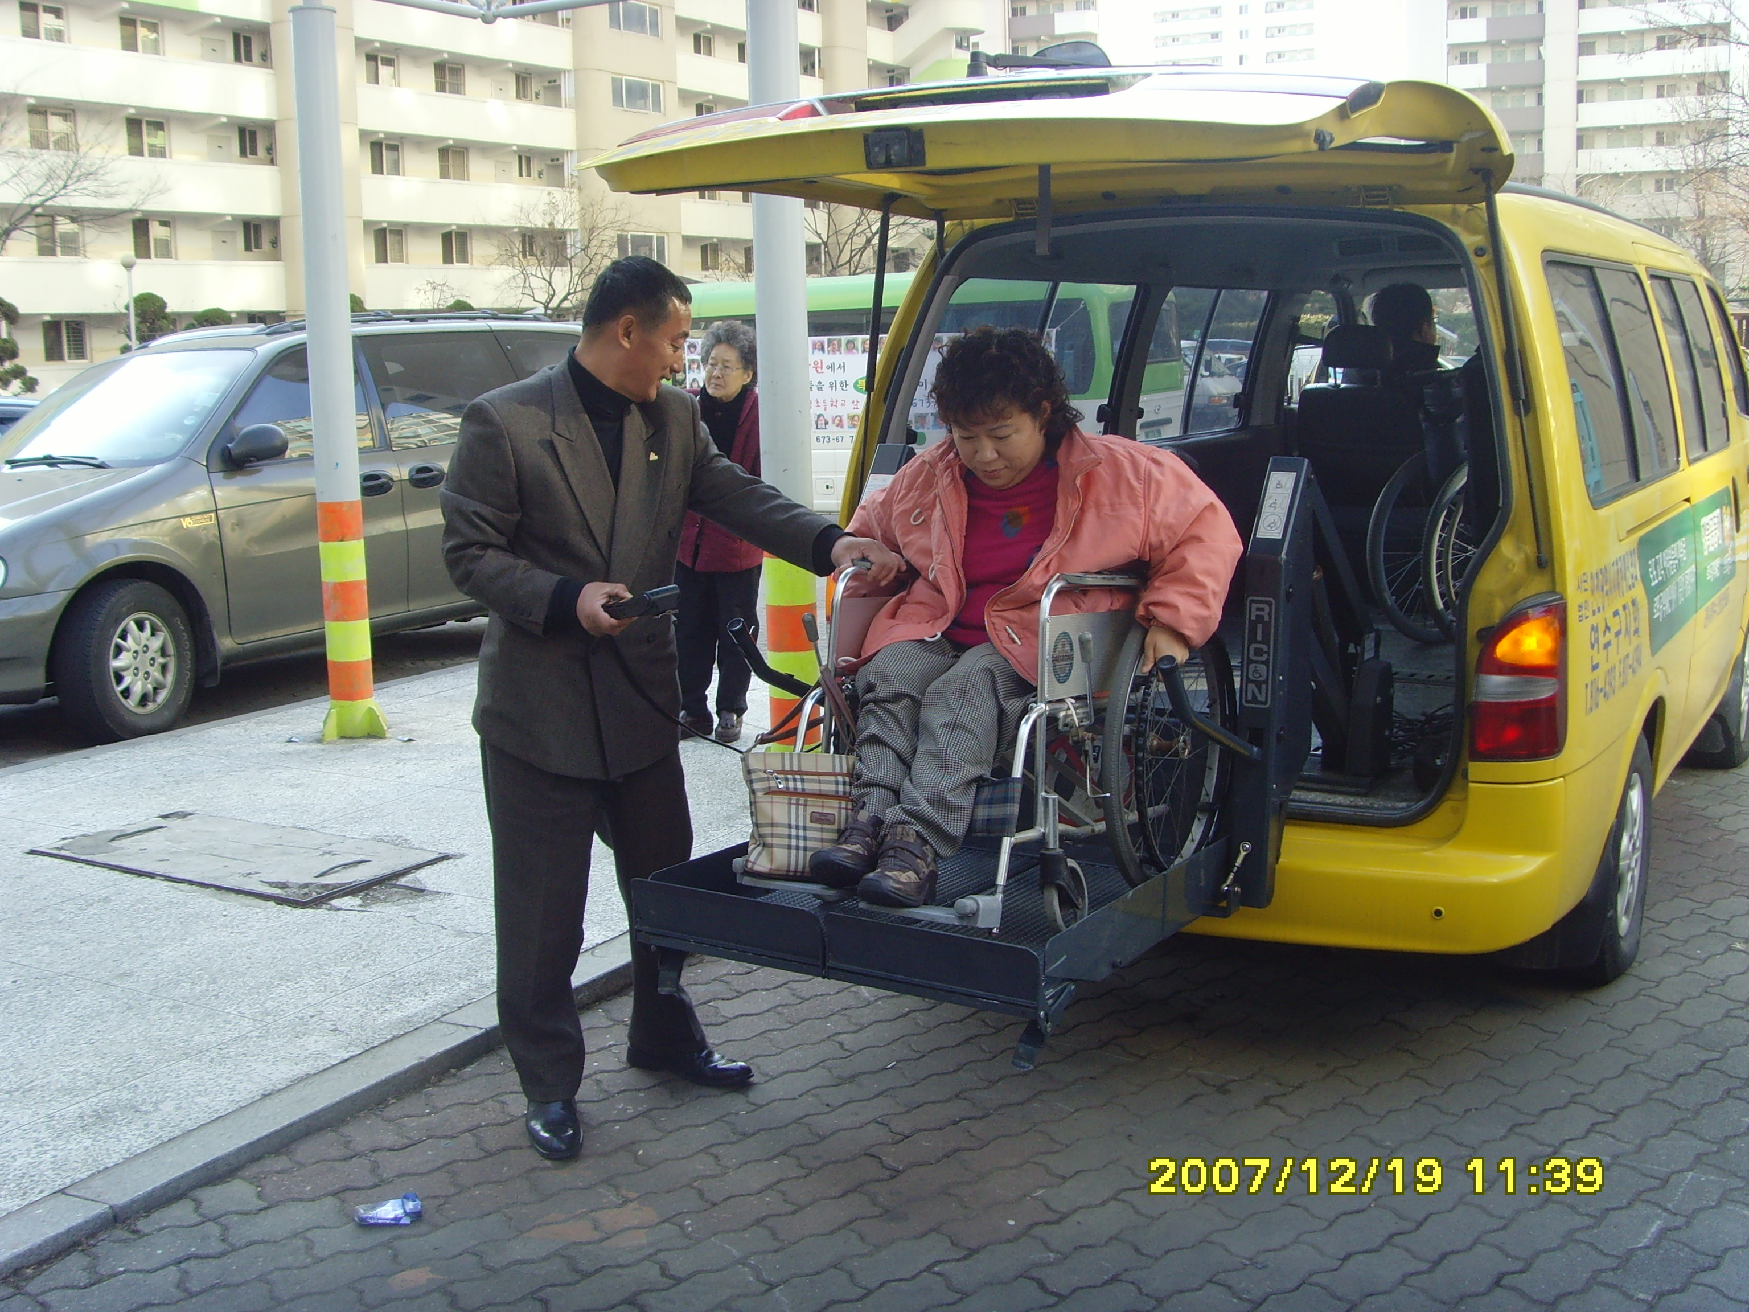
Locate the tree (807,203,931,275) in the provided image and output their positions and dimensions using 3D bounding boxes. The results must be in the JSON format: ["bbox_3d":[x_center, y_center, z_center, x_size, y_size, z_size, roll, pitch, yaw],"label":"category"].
[{"bbox_3d":[-0.198,-8.179,45.710,3.636,4.848,3.636,-1,9,0],"label":"tree"}]

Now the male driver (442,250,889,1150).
[{"bbox_3d":[-0.418,0.102,3.784,0.889,1.727,0.576,7,12,42],"label":"male driver"}]

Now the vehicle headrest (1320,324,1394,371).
[{"bbox_3d":[1.562,-0.997,6.307,0.237,0.151,0.111,4,10,30],"label":"vehicle headrest"}]

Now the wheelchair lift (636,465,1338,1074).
[{"bbox_3d":[0.249,0.090,3.725,0.980,0.909,1.212,4,10,30],"label":"wheelchair lift"}]

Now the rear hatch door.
[{"bbox_3d":[0.369,-0.926,3.691,1.535,0.212,1.091,4,10,30],"label":"rear hatch door"}]

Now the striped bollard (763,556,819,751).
[{"bbox_3d":[-0.264,-0.006,6.390,0.242,0.889,0.242,-1,9,0],"label":"striped bollard"}]

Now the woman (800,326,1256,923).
[{"bbox_3d":[0.272,-0.101,3.702,0.747,1.030,0.808,4,10,30],"label":"woman"}]

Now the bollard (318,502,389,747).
[{"bbox_3d":[-1.964,-0.131,7.385,0.253,0.909,0.253,-1,9,0],"label":"bollard"}]

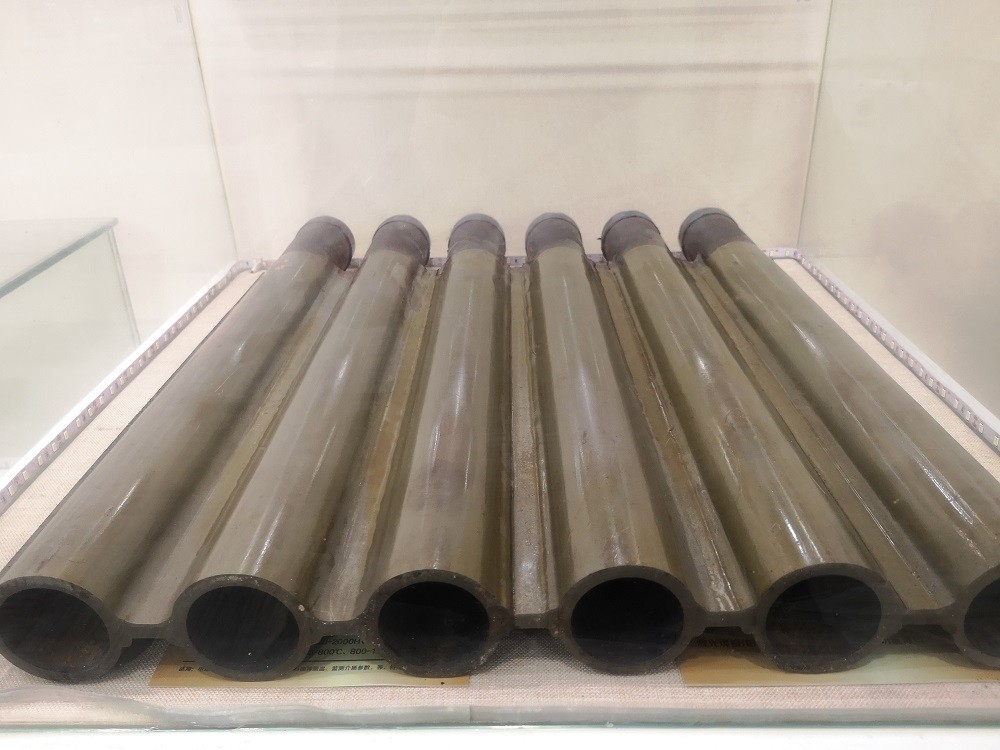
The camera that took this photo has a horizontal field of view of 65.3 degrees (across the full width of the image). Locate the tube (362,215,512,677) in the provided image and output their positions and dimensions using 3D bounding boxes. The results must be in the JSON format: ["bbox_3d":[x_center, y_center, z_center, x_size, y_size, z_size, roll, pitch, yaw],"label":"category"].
[{"bbox_3d":[-0.025,-0.018,0.582,0.060,0.060,0.564,-1,26,1],"label":"tube"}]

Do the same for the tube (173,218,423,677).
[{"bbox_3d":[-0.106,-0.016,0.583,0.060,0.060,0.564,-1,26,1],"label":"tube"}]

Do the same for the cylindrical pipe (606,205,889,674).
[{"bbox_3d":[0.137,-0.021,0.579,0.060,0.060,0.564,-1,26,1],"label":"cylindrical pipe"}]

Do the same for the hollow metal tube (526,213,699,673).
[{"bbox_3d":[0.056,-0.019,0.580,0.060,0.060,0.564,-1,26,1],"label":"hollow metal tube"}]

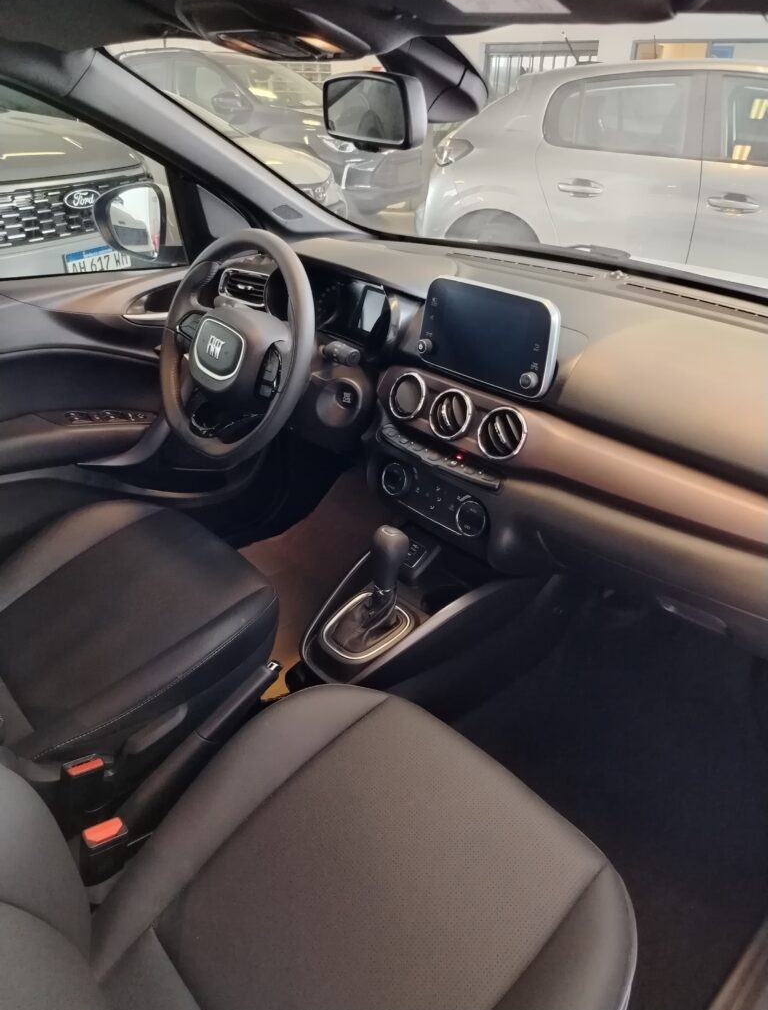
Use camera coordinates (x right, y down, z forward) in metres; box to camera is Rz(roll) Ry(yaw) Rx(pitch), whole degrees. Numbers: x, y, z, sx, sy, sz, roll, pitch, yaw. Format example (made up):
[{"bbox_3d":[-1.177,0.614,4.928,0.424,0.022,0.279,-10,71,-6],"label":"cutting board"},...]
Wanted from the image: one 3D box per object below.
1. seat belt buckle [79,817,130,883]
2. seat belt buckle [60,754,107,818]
[{"bbox_3d":[-0.299,0.381,0.751,0.027,0.082,0.045,26,20,37],"label":"seat belt buckle"},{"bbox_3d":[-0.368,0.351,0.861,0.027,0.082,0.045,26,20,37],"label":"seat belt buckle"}]

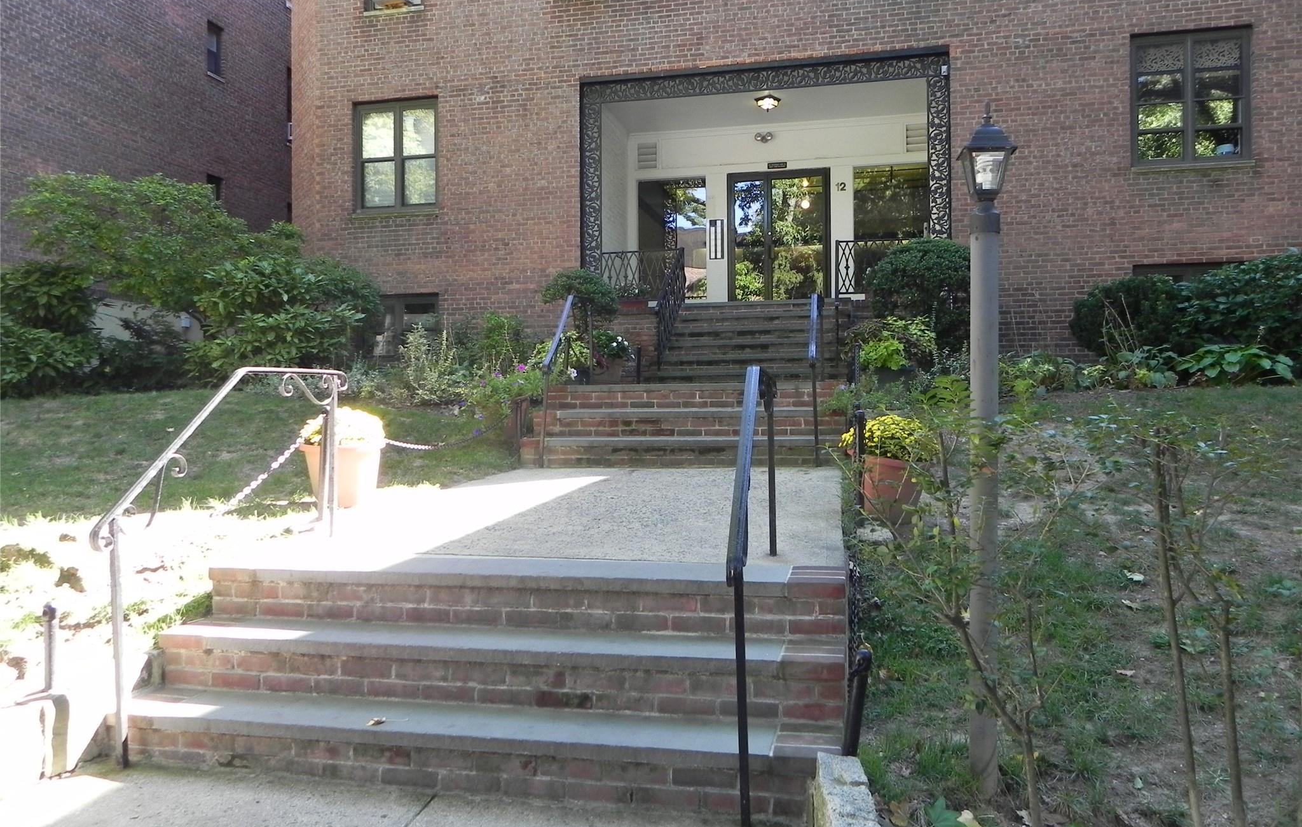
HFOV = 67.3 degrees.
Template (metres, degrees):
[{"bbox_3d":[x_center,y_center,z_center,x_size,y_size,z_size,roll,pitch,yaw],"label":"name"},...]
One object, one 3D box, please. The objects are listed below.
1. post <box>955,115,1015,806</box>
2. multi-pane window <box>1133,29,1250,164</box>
[{"bbox_3d":[0.929,0.098,2.713,0.155,1.915,0.155,0,-1,0],"label":"post"},{"bbox_3d":[6.464,-3.766,11.714,1.300,1.560,0.120,-1,-1,12],"label":"multi-pane window"}]

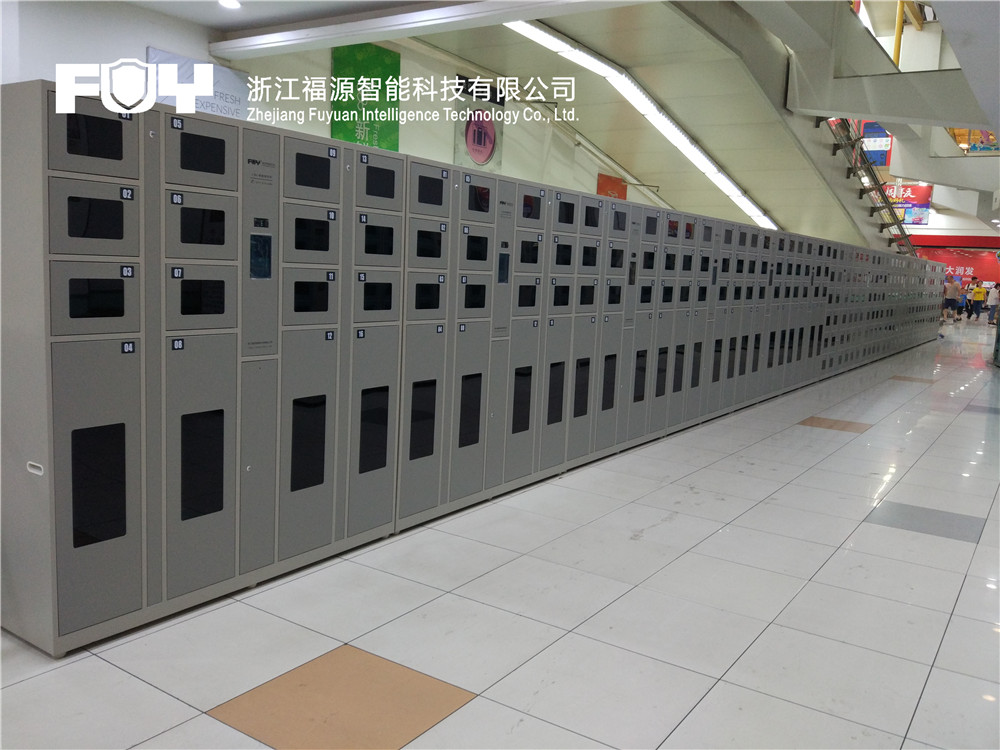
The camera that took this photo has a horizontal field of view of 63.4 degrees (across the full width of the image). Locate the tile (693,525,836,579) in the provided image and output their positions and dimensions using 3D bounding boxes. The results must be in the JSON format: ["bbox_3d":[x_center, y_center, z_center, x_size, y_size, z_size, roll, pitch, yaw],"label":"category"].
[{"bbox_3d":[1.386,0.917,4.220,0.600,0.012,0.600,7,9,34],"label":"tile"}]

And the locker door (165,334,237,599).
[{"bbox_3d":[-1.181,0.350,3.205,0.020,1.021,0.315,7,9,34],"label":"locker door"}]

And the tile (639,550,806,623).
[{"bbox_3d":[1.031,0.961,3.707,0.600,0.010,0.600,7,9,34],"label":"tile"}]

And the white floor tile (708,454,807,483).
[{"bbox_3d":[1.902,0.690,6.013,0.600,0.012,0.600,7,9,34],"label":"white floor tile"}]

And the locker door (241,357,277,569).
[{"bbox_3d":[-0.996,0.376,3.323,0.020,0.873,0.182,8,9,34],"label":"locker door"}]

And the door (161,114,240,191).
[{"bbox_3d":[-1.126,-0.827,3.041,0.030,0.246,0.314,8,9,34],"label":"door"}]

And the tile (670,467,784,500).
[{"bbox_3d":[1.566,0.742,5.521,0.600,0.012,0.600,7,9,34],"label":"tile"}]

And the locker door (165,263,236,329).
[{"bbox_3d":[-1.132,-0.294,3.074,0.025,0.243,0.316,7,9,34],"label":"locker door"}]

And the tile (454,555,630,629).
[{"bbox_3d":[0.203,0.948,3.566,0.600,0.012,0.600,7,9,34],"label":"tile"}]

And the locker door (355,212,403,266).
[{"bbox_3d":[-0.587,-0.646,3.885,0.020,0.248,0.321,7,9,34],"label":"locker door"}]

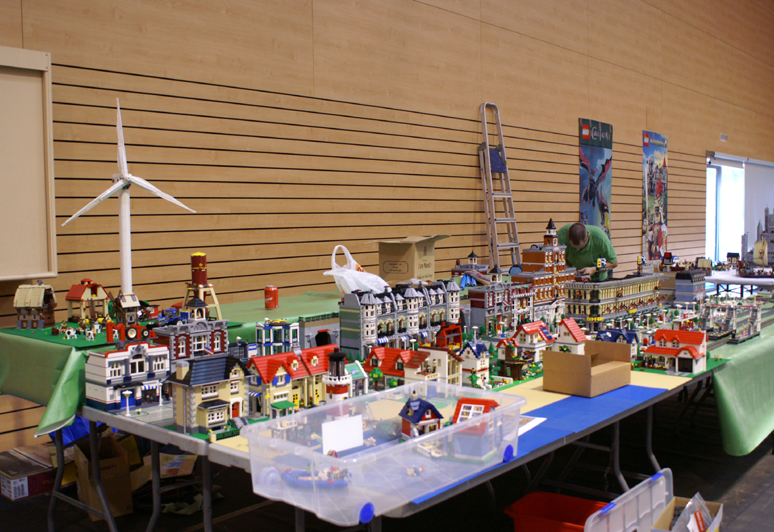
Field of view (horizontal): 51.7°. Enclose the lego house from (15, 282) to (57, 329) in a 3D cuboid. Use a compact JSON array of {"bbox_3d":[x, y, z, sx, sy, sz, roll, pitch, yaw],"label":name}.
[{"bbox_3d":[-1.478,0.161,3.369,0.128,0.196,0.130,-1,4,0],"label":"lego house"}]

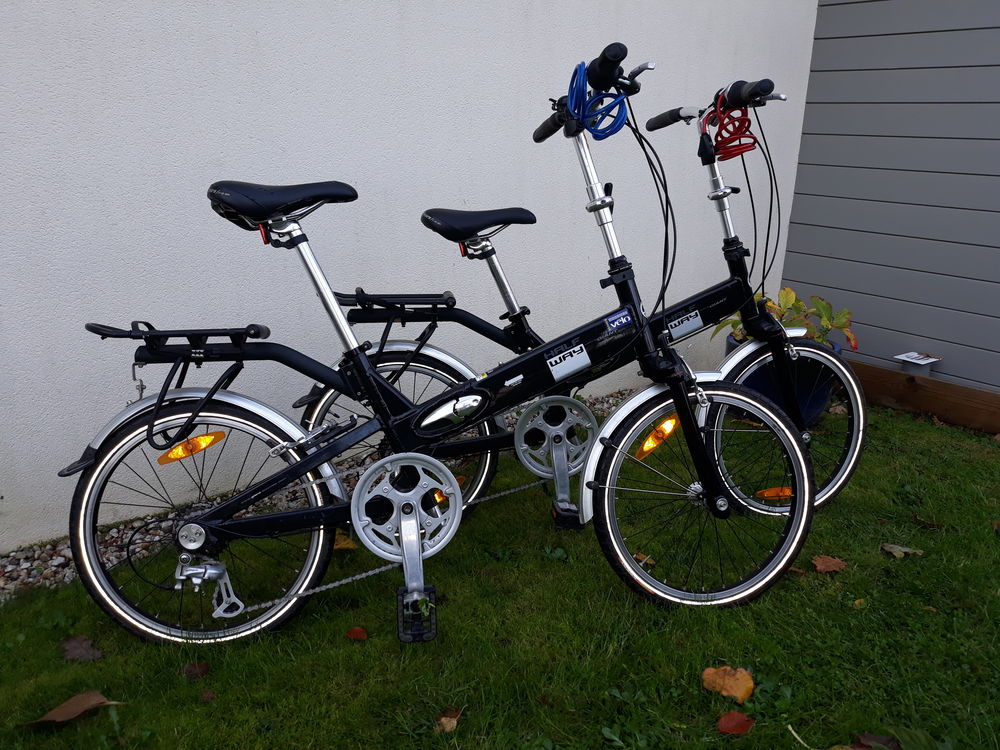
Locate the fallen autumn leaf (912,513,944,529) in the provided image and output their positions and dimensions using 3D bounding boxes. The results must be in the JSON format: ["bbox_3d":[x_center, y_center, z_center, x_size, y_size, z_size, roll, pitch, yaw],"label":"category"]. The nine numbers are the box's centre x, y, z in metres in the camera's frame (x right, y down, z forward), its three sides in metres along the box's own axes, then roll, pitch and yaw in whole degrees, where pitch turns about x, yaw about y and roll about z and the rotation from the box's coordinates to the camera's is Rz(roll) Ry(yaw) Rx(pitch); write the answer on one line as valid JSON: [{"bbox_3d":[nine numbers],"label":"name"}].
[{"bbox_3d":[1.111,0.377,2.025,0.070,0.020,0.046,8,19,20],"label":"fallen autumn leaf"}]

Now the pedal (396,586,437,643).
[{"bbox_3d":[-0.156,0.447,1.455,0.068,0.100,0.030,-2,3,-8],"label":"pedal"}]

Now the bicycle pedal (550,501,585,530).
[{"bbox_3d":[0.165,0.335,1.864,0.074,0.037,0.088,-2,12,-7],"label":"bicycle pedal"}]

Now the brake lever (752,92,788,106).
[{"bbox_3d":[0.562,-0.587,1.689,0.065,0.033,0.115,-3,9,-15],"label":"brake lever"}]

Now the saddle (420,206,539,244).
[{"bbox_3d":[-0.055,-0.352,1.831,0.270,0.080,0.162,-2,10,-7],"label":"saddle"}]

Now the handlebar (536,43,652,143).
[{"bbox_3d":[0.152,-0.523,1.536,0.110,0.090,0.550,-3,3,-11],"label":"handlebar"}]

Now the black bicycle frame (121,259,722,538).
[{"bbox_3d":[-0.115,0.041,1.534,1.140,0.535,0.150,-2,4,-7],"label":"black bicycle frame"}]

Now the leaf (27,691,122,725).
[{"bbox_3d":[-0.711,0.557,1.310,0.148,0.030,0.047,-4,19,-16],"label":"leaf"}]

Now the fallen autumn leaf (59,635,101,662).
[{"bbox_3d":[-0.803,0.525,1.496,0.078,0.020,0.085,-8,18,-26],"label":"fallen autumn leaf"}]

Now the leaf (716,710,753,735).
[{"bbox_3d":[0.397,0.587,1.317,0.062,0.015,0.047,1,18,0],"label":"leaf"}]

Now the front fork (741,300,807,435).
[{"bbox_3d":[0.693,0.001,1.954,0.085,0.367,0.097,-23,14,-11],"label":"front fork"}]

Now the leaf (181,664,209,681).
[{"bbox_3d":[-0.552,0.538,1.416,0.048,0.015,0.035,-1,18,-8],"label":"leaf"}]

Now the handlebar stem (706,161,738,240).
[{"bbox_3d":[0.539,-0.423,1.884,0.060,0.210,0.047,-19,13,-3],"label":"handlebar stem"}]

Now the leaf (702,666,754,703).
[{"bbox_3d":[0.412,0.556,1.404,0.086,0.020,0.074,8,19,20],"label":"leaf"}]

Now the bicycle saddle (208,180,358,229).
[{"bbox_3d":[-0.400,-0.319,1.478,0.268,0.095,0.165,-2,4,-7],"label":"bicycle saddle"}]

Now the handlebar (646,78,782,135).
[{"bbox_3d":[0.486,-0.609,1.842,0.110,0.090,0.550,-3,9,-15],"label":"handlebar"}]

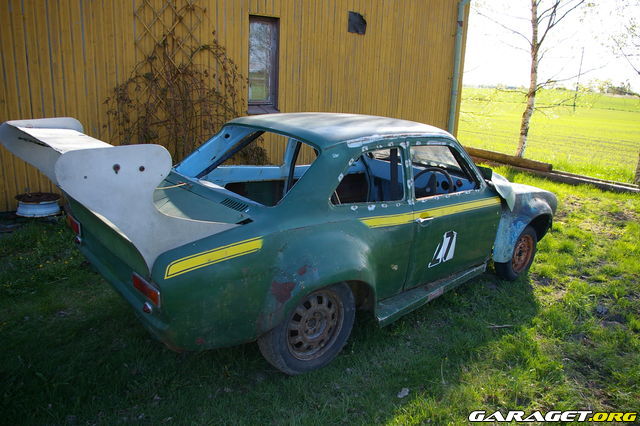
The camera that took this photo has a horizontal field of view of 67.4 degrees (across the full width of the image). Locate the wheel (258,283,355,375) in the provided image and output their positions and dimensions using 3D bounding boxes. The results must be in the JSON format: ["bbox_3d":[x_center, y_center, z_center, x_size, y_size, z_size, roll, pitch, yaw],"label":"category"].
[{"bbox_3d":[-0.064,0.578,2.600,0.590,0.590,0.185,-9,20,-41],"label":"wheel"}]

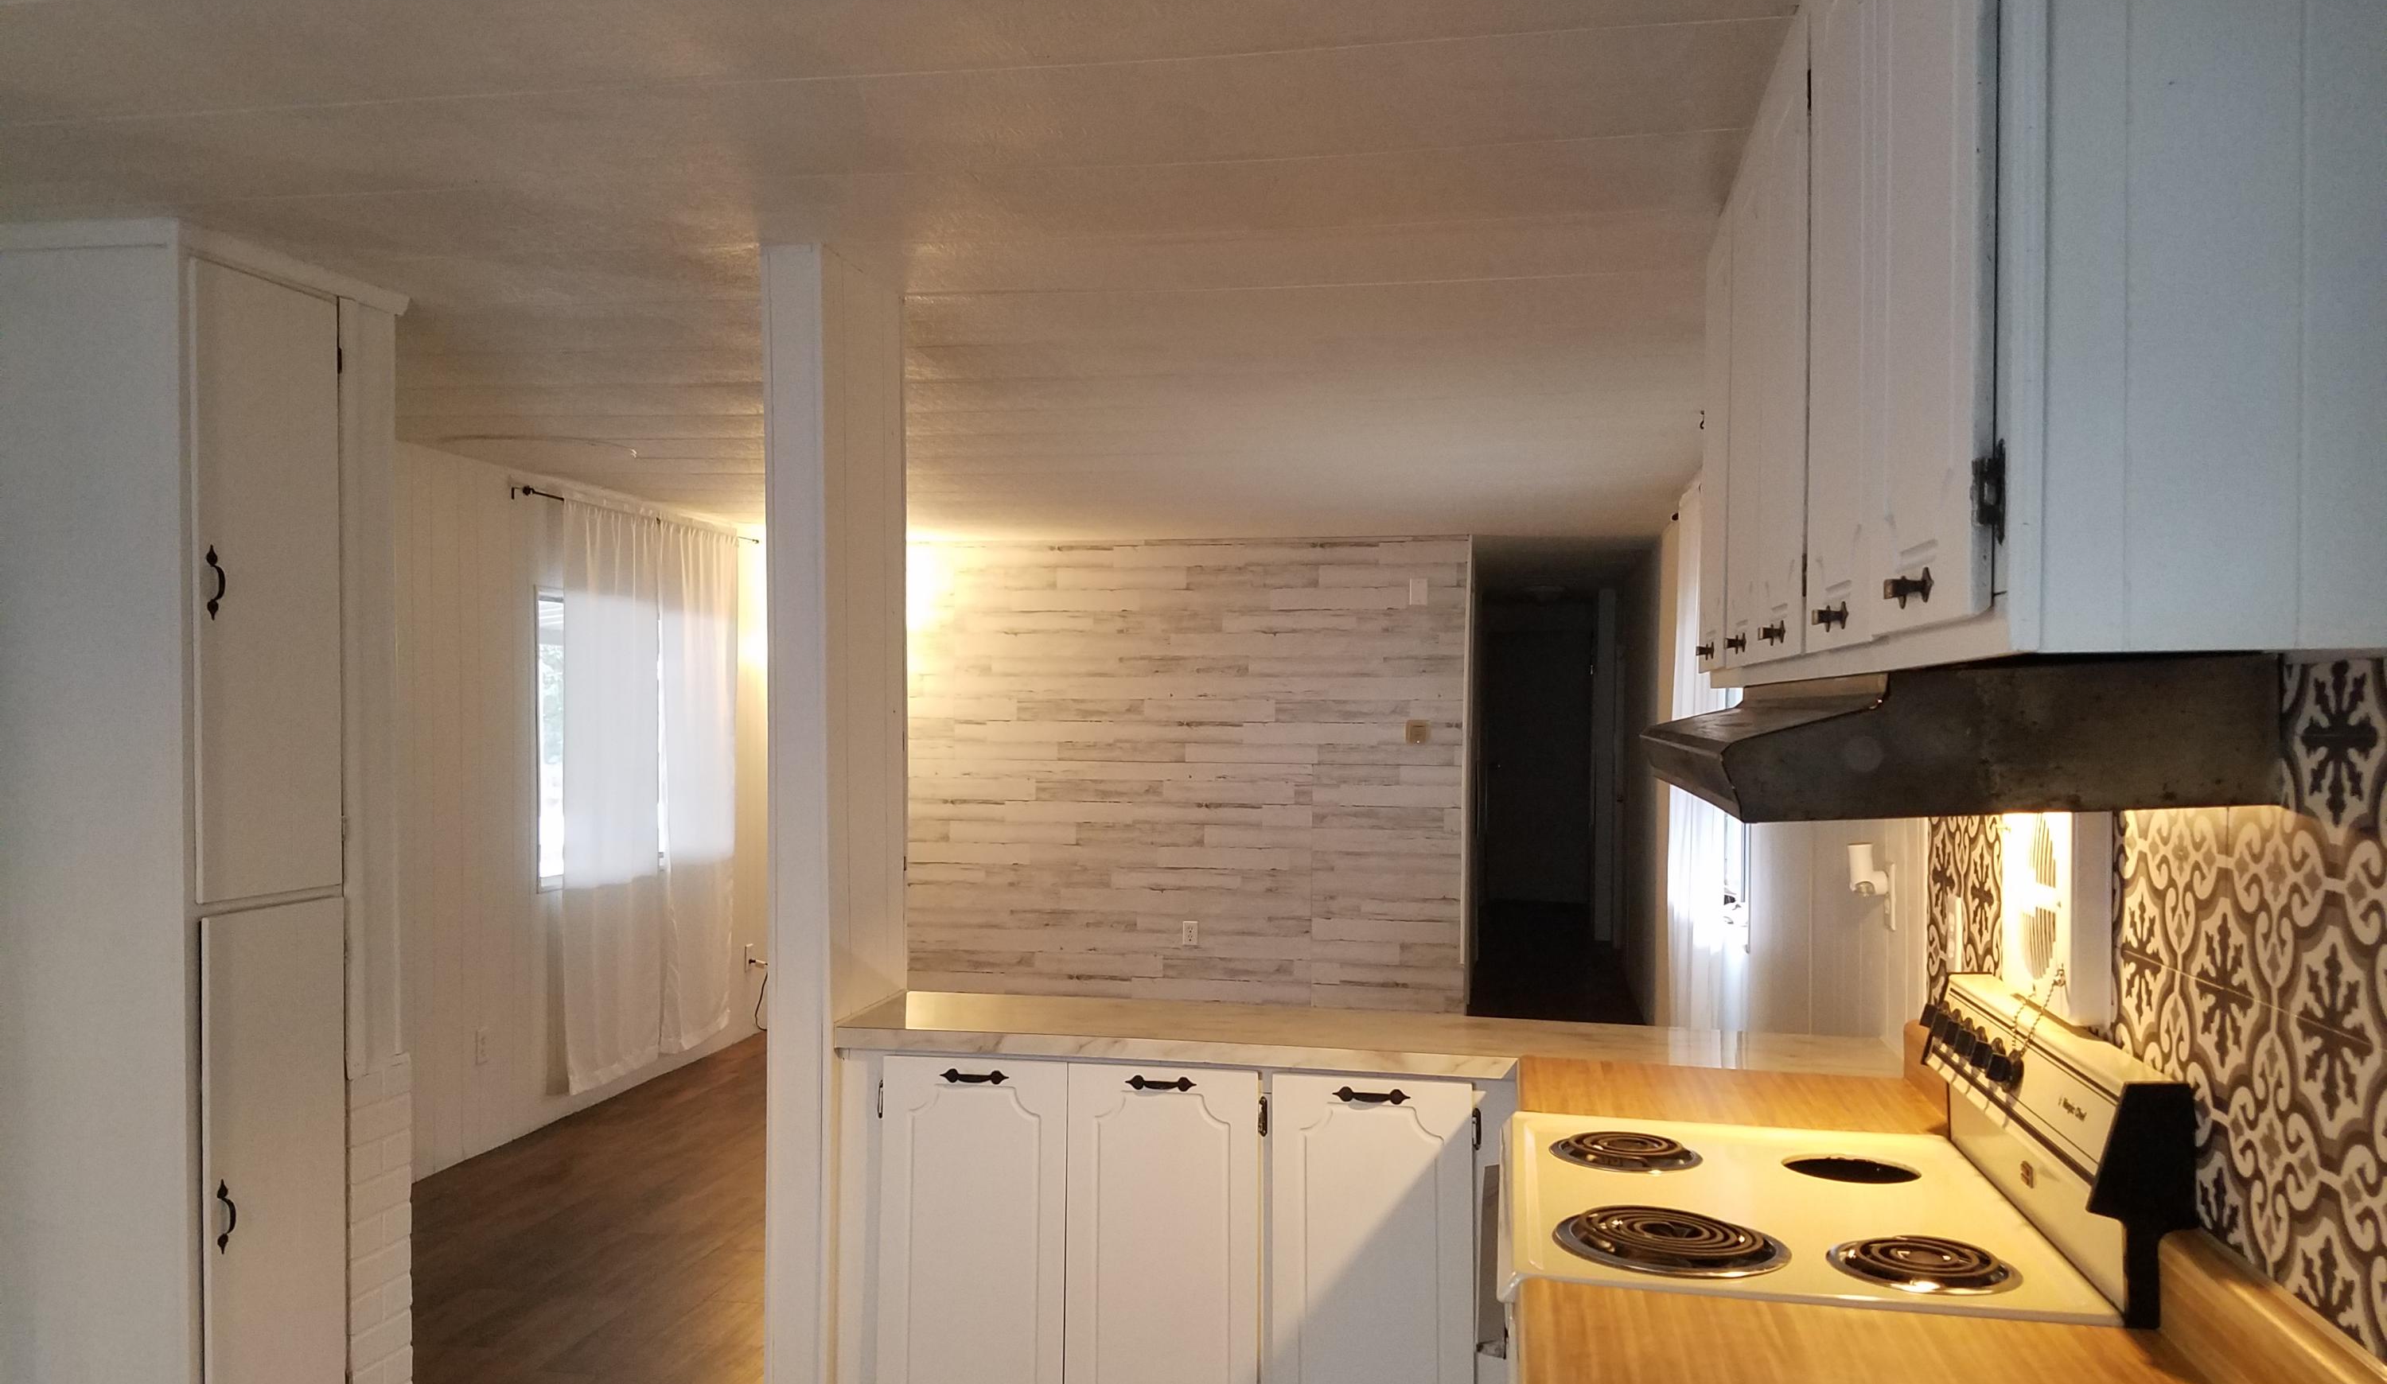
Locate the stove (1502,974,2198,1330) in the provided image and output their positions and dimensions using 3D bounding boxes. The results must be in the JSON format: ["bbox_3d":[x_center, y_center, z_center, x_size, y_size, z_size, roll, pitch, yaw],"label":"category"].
[{"bbox_3d":[0.712,0.953,2.209,0.688,1.131,0.764,0,0,10],"label":"stove"}]

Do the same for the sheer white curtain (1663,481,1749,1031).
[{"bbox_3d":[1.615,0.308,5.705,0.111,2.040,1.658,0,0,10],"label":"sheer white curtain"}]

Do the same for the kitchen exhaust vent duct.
[{"bbox_3d":[0.810,0.049,2.131,0.472,0.143,1.085,0,0,10],"label":"kitchen exhaust vent duct"}]

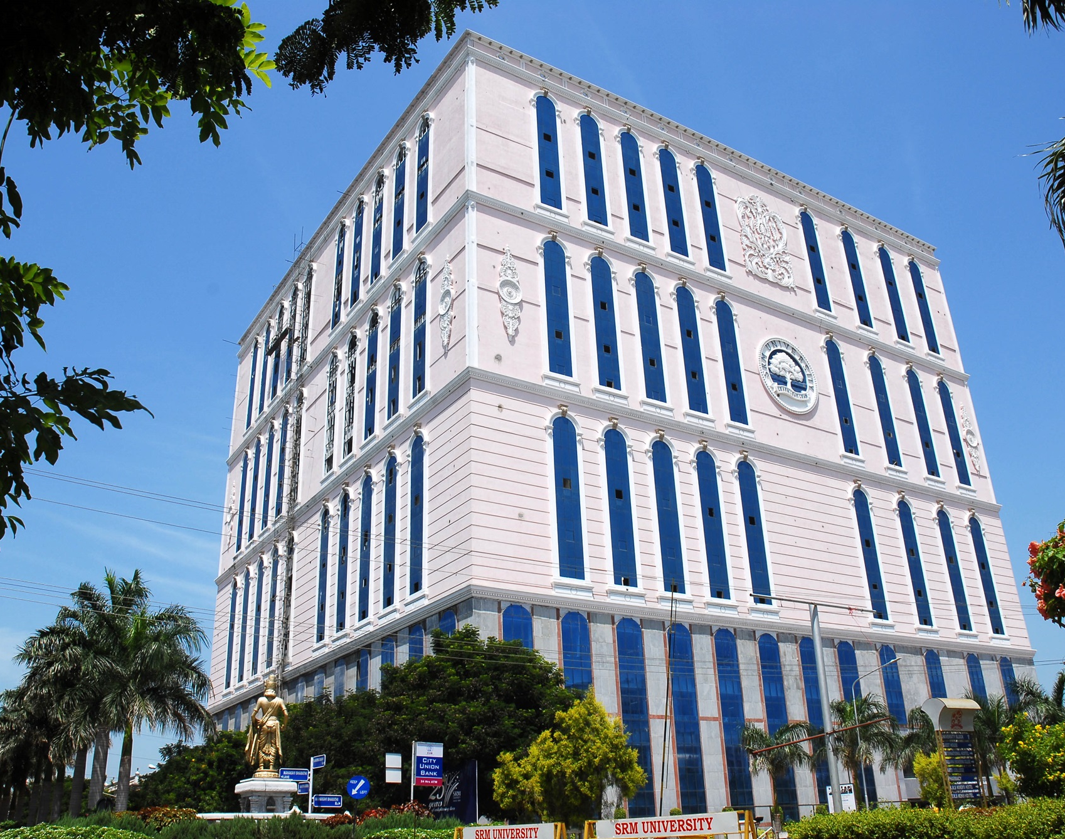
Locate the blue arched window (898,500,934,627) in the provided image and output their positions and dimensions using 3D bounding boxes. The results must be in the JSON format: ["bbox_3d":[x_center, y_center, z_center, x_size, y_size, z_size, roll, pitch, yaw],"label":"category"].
[{"bbox_3d":[30.623,11.444,75.711,1.840,10.380,0.300,13,-29,-30],"label":"blue arched window"}]

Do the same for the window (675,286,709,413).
[{"bbox_3d":[12.500,-5.742,74.349,2.000,11.000,0.250,13,-29,-30],"label":"window"}]

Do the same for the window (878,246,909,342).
[{"bbox_3d":[35.795,-12.580,93.613,1.880,10.840,0.300,13,-29,-31],"label":"window"}]

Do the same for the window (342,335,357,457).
[{"bbox_3d":[-14.541,-2.173,75.778,0.300,10.770,1.840,13,-29,-30],"label":"window"}]

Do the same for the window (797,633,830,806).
[{"bbox_3d":[19.560,20.877,65.580,2.070,11.450,0.300,13,-29,-31],"label":"window"}]

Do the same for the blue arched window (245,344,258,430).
[{"bbox_3d":[-30.616,-3.933,103.210,0.300,9.730,1.840,13,-29,-30],"label":"blue arched window"}]

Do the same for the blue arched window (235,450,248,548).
[{"bbox_3d":[-31.505,8.684,102.331,0.250,11.000,2.000,13,-29,-30],"label":"blue arched window"}]

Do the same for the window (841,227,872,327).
[{"bbox_3d":[31.207,-13.880,90.900,1.870,10.725,0.300,13,-28,-31],"label":"window"}]

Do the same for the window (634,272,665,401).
[{"bbox_3d":[8.756,-6.478,70.949,1.880,10.920,0.300,13,-29,-31],"label":"window"}]

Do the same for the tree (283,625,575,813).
[{"bbox_3d":[-4.655,14.982,42.384,12.820,10.780,10.500,0,-25,-6],"label":"tree"}]

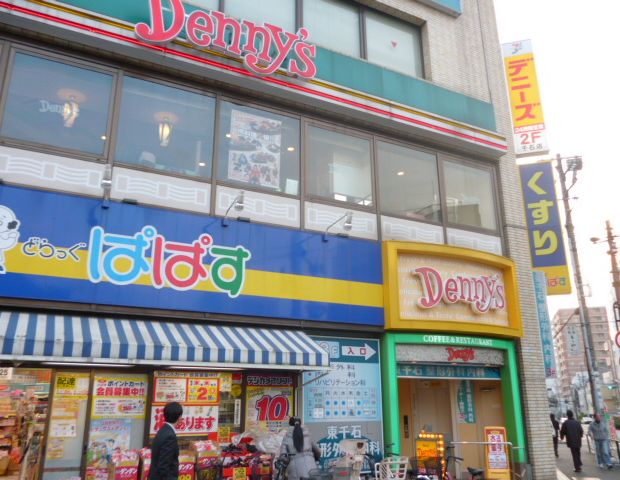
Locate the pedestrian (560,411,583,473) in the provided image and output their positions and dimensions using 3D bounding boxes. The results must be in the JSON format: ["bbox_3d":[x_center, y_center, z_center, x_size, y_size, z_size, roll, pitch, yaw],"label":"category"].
[{"bbox_3d":[7.921,6.014,15.515,0.600,1.720,0.420,-10,-20,30],"label":"pedestrian"}]

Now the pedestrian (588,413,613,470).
[{"bbox_3d":[9.424,6.556,16.921,0.580,1.700,0.420,-7,-19,22],"label":"pedestrian"}]

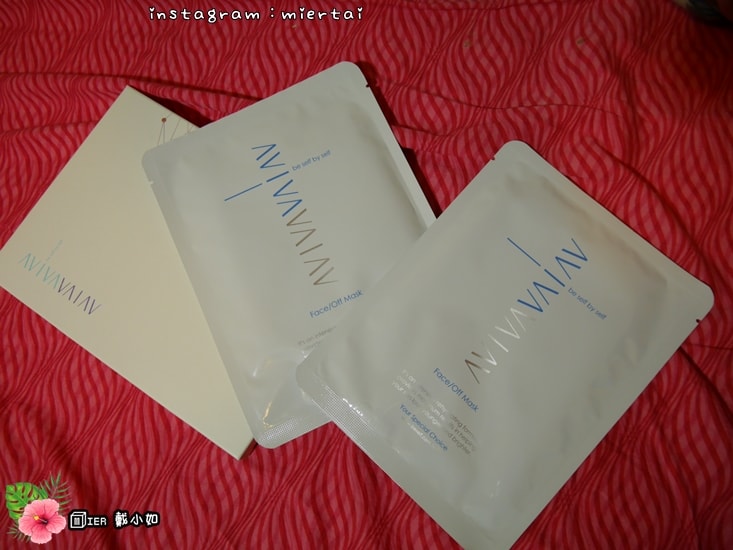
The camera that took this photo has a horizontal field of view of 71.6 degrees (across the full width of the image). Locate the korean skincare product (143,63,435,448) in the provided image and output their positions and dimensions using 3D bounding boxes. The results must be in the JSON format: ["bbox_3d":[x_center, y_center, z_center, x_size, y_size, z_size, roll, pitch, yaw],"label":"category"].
[{"bbox_3d":[-0.030,-0.016,0.273,0.133,0.011,0.178,-25,80,-1],"label":"korean skincare product"}]

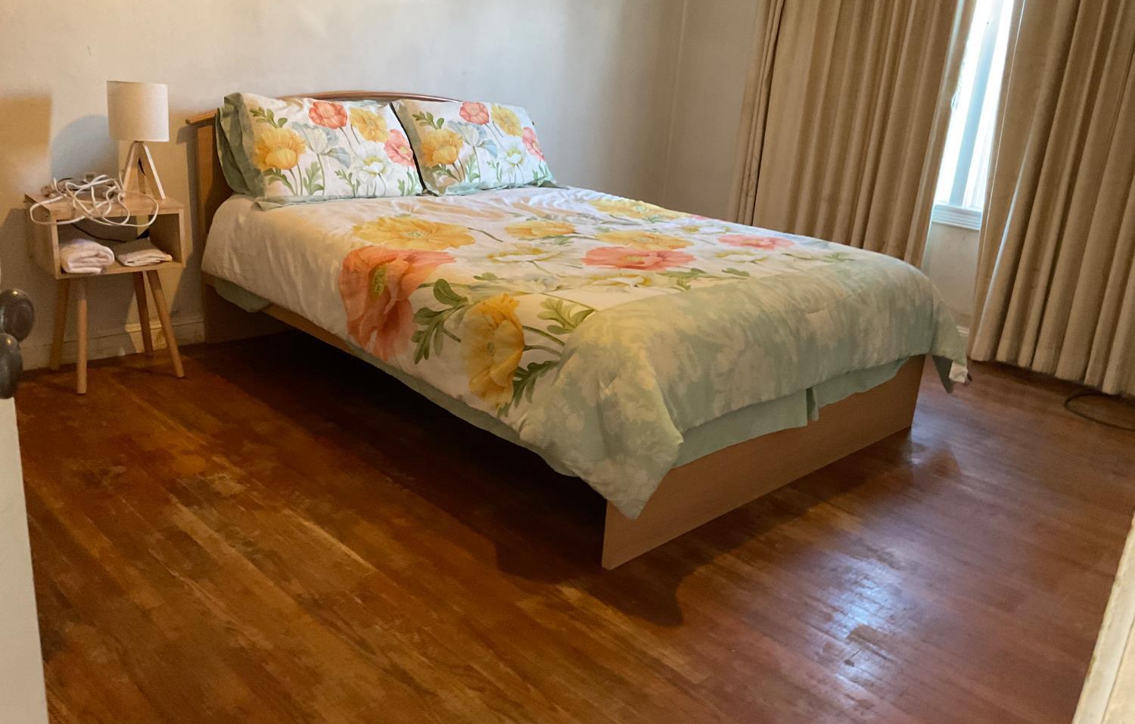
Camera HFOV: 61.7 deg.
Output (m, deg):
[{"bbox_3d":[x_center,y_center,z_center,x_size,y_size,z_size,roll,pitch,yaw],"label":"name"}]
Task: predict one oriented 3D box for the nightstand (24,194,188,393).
[{"bbox_3d":[-1.488,-0.242,3.106,0.288,0.584,0.398,21,24,41],"label":"nightstand"}]

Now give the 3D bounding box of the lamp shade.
[{"bbox_3d":[-1.362,-0.796,3.027,0.175,0.180,0.175,21,24,41],"label":"lamp shade"}]

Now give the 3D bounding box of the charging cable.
[{"bbox_3d":[-1.481,-0.491,2.937,0.249,0.115,0.356,21,24,41],"label":"charging cable"}]

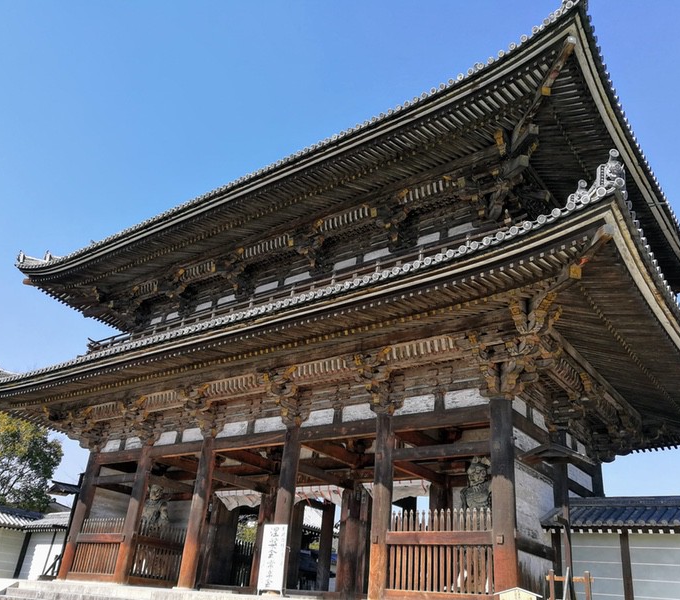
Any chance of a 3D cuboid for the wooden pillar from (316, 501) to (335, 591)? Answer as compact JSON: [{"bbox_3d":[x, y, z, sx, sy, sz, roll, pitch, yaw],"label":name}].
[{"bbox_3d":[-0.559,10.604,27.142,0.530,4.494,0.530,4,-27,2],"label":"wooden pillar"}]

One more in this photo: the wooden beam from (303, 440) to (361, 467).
[{"bbox_3d":[-0.440,5.384,22.499,0.287,0.492,3.526,-15,-32,35],"label":"wooden beam"}]

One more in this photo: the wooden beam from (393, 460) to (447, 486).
[{"bbox_3d":[2.476,5.478,19.905,0.287,0.369,3.526,-15,-32,35],"label":"wooden beam"}]

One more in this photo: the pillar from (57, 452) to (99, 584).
[{"bbox_3d":[-11.089,9.121,26.794,0.512,5.248,0.512,-15,-32,35],"label":"pillar"}]

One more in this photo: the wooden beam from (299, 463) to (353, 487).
[{"bbox_3d":[-0.524,6.129,21.602,0.252,0.374,3.266,-16,-33,35],"label":"wooden beam"}]

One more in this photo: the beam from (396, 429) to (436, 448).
[{"bbox_3d":[2.552,4.550,20.358,0.287,0.512,3.526,-15,-32,35],"label":"beam"}]

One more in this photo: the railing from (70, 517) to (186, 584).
[{"bbox_3d":[-8.493,10.629,26.167,3.695,2.296,3.772,-15,-32,35],"label":"railing"}]

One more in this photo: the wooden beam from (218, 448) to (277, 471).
[{"bbox_3d":[-3.750,6.190,24.406,0.252,0.474,3.266,-16,-33,35],"label":"wooden beam"}]

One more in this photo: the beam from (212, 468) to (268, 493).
[{"bbox_3d":[-3.821,7.013,23.989,0.252,0.395,3.266,-16,-33,35],"label":"beam"}]

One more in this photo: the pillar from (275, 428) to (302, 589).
[{"bbox_3d":[-1.823,6.623,20.117,0.512,5.248,0.512,-15,-32,35],"label":"pillar"}]

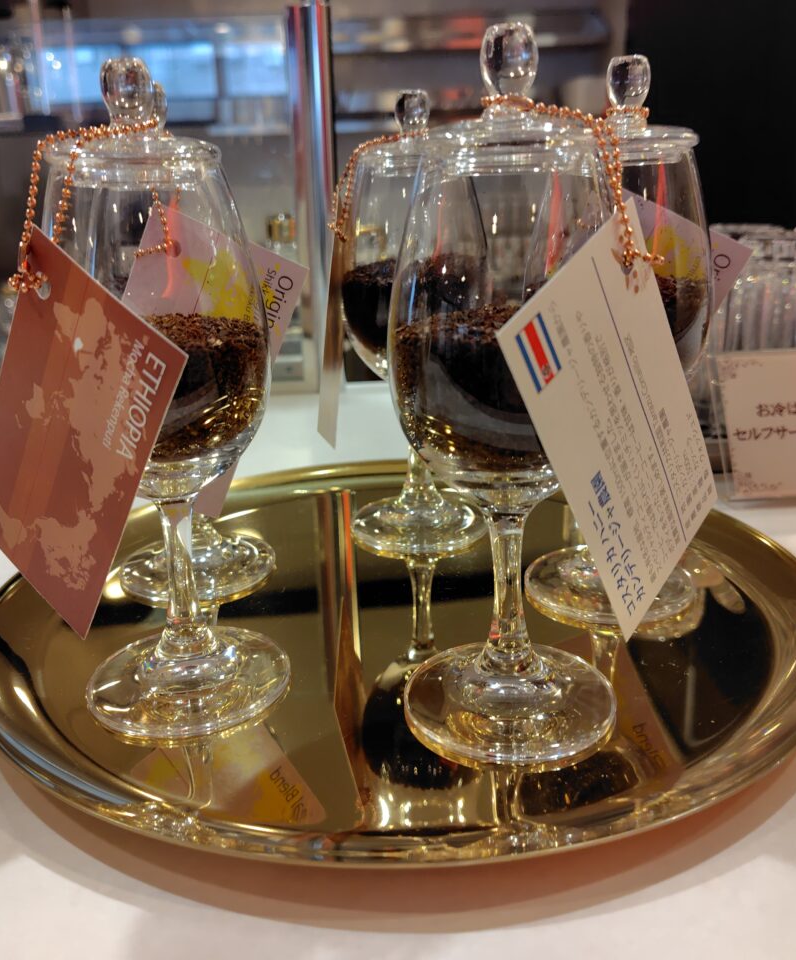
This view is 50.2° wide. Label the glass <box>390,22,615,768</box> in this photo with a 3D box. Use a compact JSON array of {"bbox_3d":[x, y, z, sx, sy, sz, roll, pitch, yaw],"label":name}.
[{"bbox_3d":[0.029,-0.019,0.218,0.062,0.173,0.062,-2,18,0],"label":"glass"}]

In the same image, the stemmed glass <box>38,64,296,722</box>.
[{"bbox_3d":[-0.065,-0.021,0.233,0.062,0.173,0.062,-2,18,0],"label":"stemmed glass"}]

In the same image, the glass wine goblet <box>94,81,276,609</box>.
[{"bbox_3d":[-0.080,-0.047,0.311,0.062,0.173,0.062,-2,18,0],"label":"glass wine goblet"}]

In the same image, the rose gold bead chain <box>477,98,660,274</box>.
[{"bbox_3d":[0.039,-0.069,0.193,0.043,0.039,0.015,8,21,28],"label":"rose gold bead chain"}]

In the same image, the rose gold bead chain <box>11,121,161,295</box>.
[{"bbox_3d":[-0.077,-0.068,0.206,0.021,0.041,0.045,8,21,28],"label":"rose gold bead chain"}]

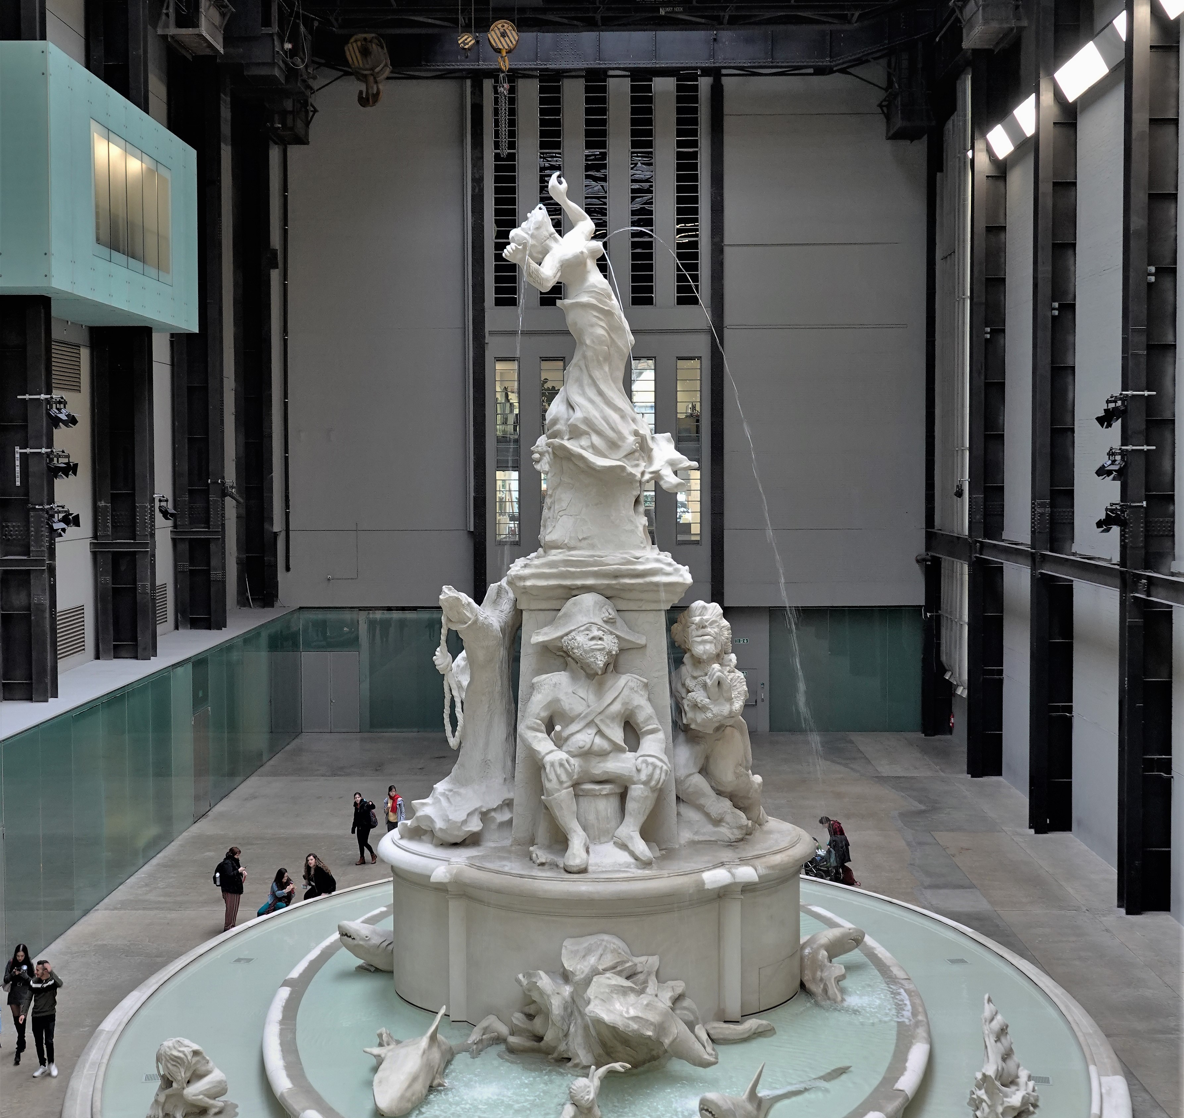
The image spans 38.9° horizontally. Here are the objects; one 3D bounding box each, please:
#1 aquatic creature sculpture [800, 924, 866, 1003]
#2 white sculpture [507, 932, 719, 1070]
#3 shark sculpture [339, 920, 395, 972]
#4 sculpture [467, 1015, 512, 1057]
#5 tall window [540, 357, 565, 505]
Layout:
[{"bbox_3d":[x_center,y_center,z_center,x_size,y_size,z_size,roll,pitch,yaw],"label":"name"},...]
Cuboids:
[{"bbox_3d":[3.830,6.348,26.417,1.100,0.950,1.000,1,3,18],"label":"aquatic creature sculpture"},{"bbox_3d":[0.286,6.170,23.657,2.900,1.580,1.350,0,3,1],"label":"white sculpture"},{"bbox_3d":[-3.551,6.364,27.731,1.400,0.850,0.800,-1,3,-17],"label":"shark sculpture"},{"bbox_3d":[-1.476,6.731,24.014,0.550,0.460,0.600,2,4,38],"label":"sculpture"},{"bbox_3d":[-1.312,-3.586,55.915,0.840,6.260,0.200,0,3,1],"label":"tall window"}]

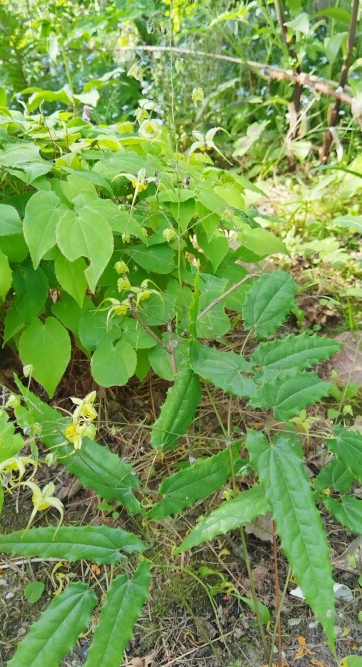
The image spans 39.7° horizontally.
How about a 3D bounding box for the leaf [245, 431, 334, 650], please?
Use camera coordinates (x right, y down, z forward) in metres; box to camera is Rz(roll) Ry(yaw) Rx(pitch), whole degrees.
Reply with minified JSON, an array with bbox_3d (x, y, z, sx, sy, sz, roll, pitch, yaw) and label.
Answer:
[{"bbox_3d":[0.089,0.153,0.385,0.045,0.153,0.022,-13,-11,-8],"label":"leaf"}]

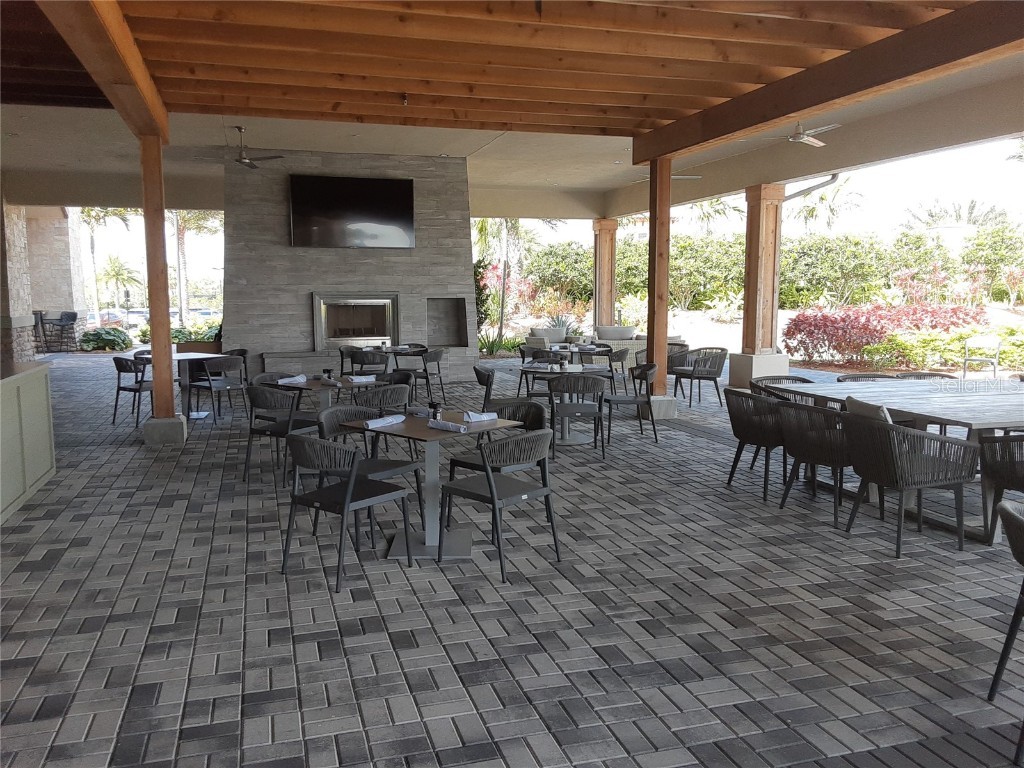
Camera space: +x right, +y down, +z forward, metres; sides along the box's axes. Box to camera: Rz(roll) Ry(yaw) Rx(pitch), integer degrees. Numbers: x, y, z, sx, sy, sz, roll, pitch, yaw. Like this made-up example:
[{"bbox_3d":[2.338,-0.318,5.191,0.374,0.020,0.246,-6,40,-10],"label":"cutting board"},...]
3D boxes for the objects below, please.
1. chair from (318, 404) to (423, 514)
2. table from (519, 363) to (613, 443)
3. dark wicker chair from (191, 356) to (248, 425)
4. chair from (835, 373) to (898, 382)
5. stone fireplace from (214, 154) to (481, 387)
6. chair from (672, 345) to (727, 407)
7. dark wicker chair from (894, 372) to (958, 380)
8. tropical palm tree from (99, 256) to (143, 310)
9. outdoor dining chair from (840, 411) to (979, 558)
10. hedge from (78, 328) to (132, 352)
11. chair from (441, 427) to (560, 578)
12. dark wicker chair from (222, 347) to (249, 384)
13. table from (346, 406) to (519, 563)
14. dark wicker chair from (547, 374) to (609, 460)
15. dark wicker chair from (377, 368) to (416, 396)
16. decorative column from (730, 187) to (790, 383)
[{"bbox_3d":[-0.911,0.559,5.065,0.550,0.785,0.530,5,8,35],"label":"chair"},{"bbox_3d":[0.559,0.219,8.366,0.910,0.745,0.910,0,6,-3],"label":"table"},{"bbox_3d":[-3.510,0.050,9.534,0.550,0.785,0.530,4,8,32],"label":"dark wicker chair"},{"bbox_3d":[3.328,0.329,7.109,0.610,0.785,0.610,-2,7,-18],"label":"chair"},{"bbox_3d":[-2.645,-1.850,13.207,4.170,3.720,1.150,-2,7,-18],"label":"stone fireplace"},{"bbox_3d":[2.550,-0.098,10.861,0.570,0.770,0.590,-2,7,-15],"label":"chair"},{"bbox_3d":[3.842,0.310,7.265,0.590,0.770,0.570,-2,7,-18],"label":"dark wicker chair"},{"bbox_3d":[-31.902,-8.016,65.000,3.800,4.800,3.800,0,6,0],"label":"tropical palm tree"},{"bbox_3d":[2.397,0.583,4.851,0.570,0.770,0.590,-2,7,-18],"label":"outdoor dining chair"},{"bbox_3d":[-10.686,-1.195,21.144,1.250,0.630,1.100,-2,7,-18],"label":"hedge"},{"bbox_3d":[-0.066,0.629,4.525,0.530,0.780,0.520,6,8,40],"label":"chair"},{"bbox_3d":[-3.689,-0.035,10.275,0.530,0.785,0.550,5,8,36],"label":"dark wicker chair"},{"bbox_3d":[-0.461,0.607,4.741,0.780,0.745,0.760,6,9,42],"label":"table"},{"bbox_3d":[0.618,0.284,7.486,0.530,0.770,0.540,0,6,-1],"label":"dark wicker chair"},{"bbox_3d":[-1.263,0.315,7.229,0.530,0.765,0.540,6,9,42],"label":"dark wicker chair"},{"bbox_3d":[4.049,-1.554,12.943,0.655,3.210,0.660,-2,7,-18],"label":"decorative column"}]

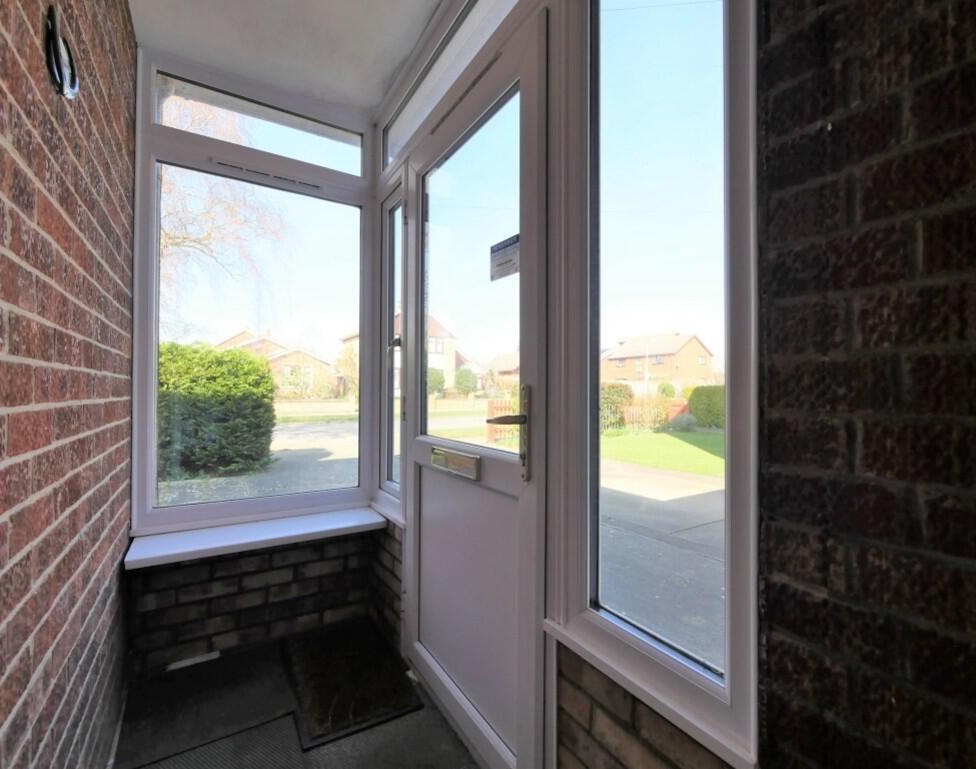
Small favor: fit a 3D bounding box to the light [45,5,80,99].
[{"bbox_3d":[-0.789,-0.618,0.779,0.035,0.152,0.120,1,-1,-34],"label":"light"}]

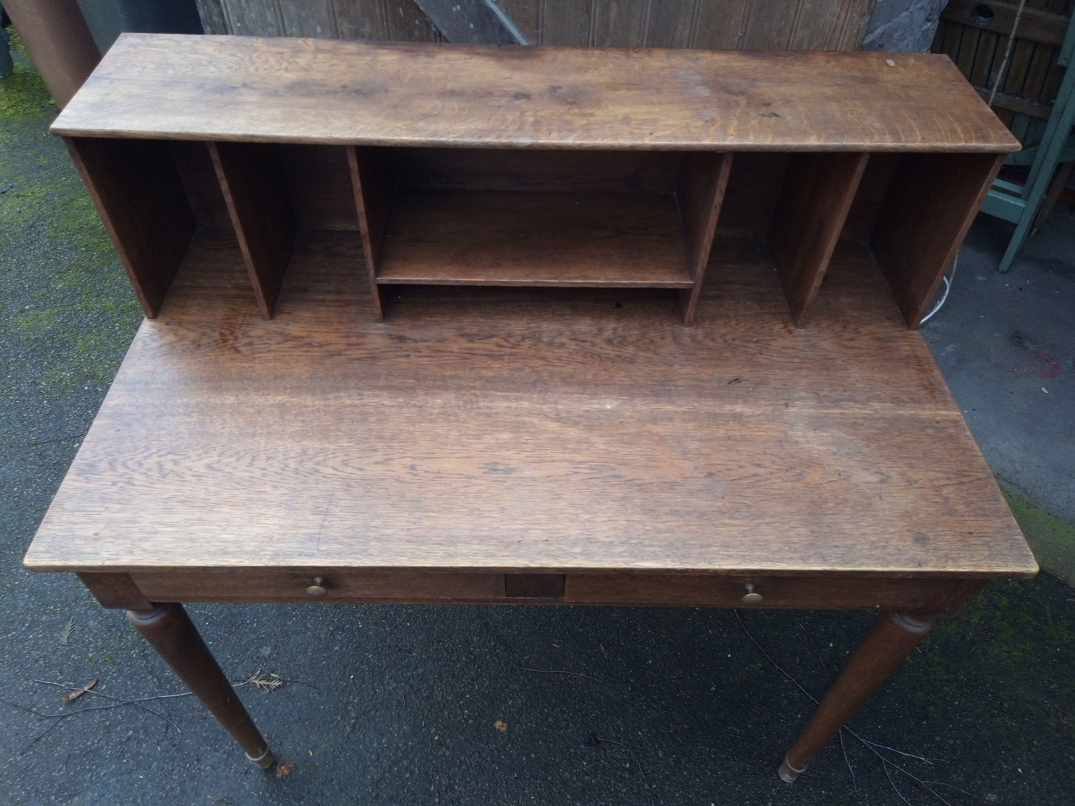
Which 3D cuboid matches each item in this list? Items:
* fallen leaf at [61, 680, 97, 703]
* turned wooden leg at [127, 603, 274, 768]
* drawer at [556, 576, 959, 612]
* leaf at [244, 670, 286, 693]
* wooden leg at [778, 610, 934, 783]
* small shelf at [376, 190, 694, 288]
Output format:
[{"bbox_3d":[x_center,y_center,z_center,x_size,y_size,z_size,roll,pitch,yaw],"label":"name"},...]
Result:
[{"bbox_3d":[-0.822,0.514,1.558,0.062,0.010,0.019,-31,57,-26],"label":"fallen leaf"},{"bbox_3d":[-0.456,0.410,1.238,0.058,0.646,0.058,1,49,-1],"label":"turned wooden leg"},{"bbox_3d":[0.233,0.042,1.064,0.409,0.088,0.404,1,49,-1],"label":"drawer"},{"bbox_3d":[-0.494,0.504,1.578,0.061,0.008,0.036,3,49,1],"label":"leaf"},{"bbox_3d":[0.436,0.430,1.249,0.058,0.646,0.058,1,49,-1],"label":"wooden leg"},{"bbox_3d":[-0.001,-0.212,1.107,0.383,0.011,0.180,1,49,-1],"label":"small shelf"}]

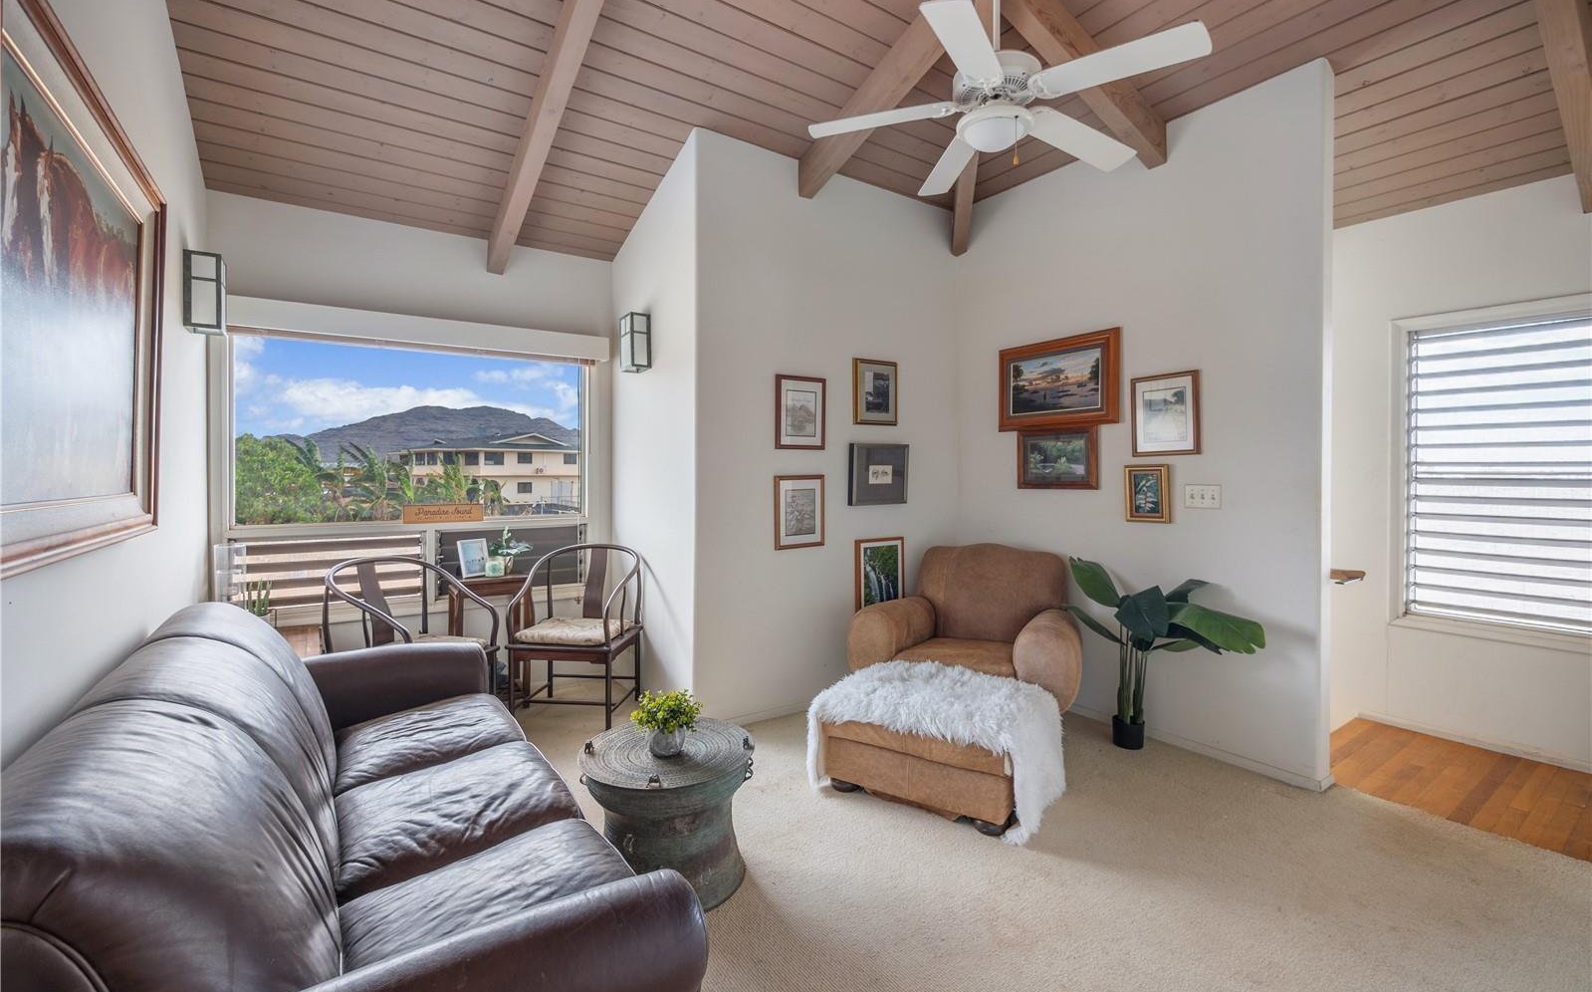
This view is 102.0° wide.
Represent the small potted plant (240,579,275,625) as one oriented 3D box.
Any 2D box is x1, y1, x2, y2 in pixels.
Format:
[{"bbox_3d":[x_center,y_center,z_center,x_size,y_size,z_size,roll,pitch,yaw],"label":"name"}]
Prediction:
[{"bbox_3d":[-2.780,0.581,3.325,0.167,0.308,0.150,-1,1,-32],"label":"small potted plant"}]

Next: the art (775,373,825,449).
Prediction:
[{"bbox_3d":[0.026,-0.464,3.583,0.325,0.405,0.025,-2,3,-34],"label":"art"}]

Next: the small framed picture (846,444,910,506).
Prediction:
[{"bbox_3d":[0.509,-0.130,3.948,0.432,0.368,0.055,-1,1,-32],"label":"small framed picture"}]

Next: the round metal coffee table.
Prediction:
[{"bbox_3d":[-0.418,1.028,2.128,0.576,0.432,0.576,0,1,0],"label":"round metal coffee table"}]

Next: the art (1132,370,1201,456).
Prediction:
[{"bbox_3d":[1.823,-0.398,3.177,0.025,0.400,0.324,-1,1,-32],"label":"art"}]

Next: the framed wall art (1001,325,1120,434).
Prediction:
[{"bbox_3d":[1.489,-0.640,3.687,0.040,0.503,0.779,-1,1,-32],"label":"framed wall art"}]

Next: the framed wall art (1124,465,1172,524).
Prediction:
[{"bbox_3d":[1.779,-0.010,3.245,0.035,0.285,0.216,-1,1,-32],"label":"framed wall art"}]

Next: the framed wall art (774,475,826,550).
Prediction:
[{"bbox_3d":[0.024,0.091,3.609,0.325,0.405,0.025,-2,3,-34],"label":"framed wall art"}]

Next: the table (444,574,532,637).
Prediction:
[{"bbox_3d":[-1.763,0.843,3.741,0.410,0.775,0.340,-2,3,-34],"label":"table"}]

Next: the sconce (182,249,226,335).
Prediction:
[{"bbox_3d":[-2.539,-0.866,2.772,0.117,0.310,0.175,-2,3,-34],"label":"sconce"}]

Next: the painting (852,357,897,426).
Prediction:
[{"bbox_3d":[0.483,-0.622,3.881,0.330,0.385,0.030,-2,3,-34],"label":"painting"}]

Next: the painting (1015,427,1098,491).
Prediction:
[{"bbox_3d":[1.496,-0.212,3.691,0.030,0.349,0.522,-1,1,-32],"label":"painting"}]

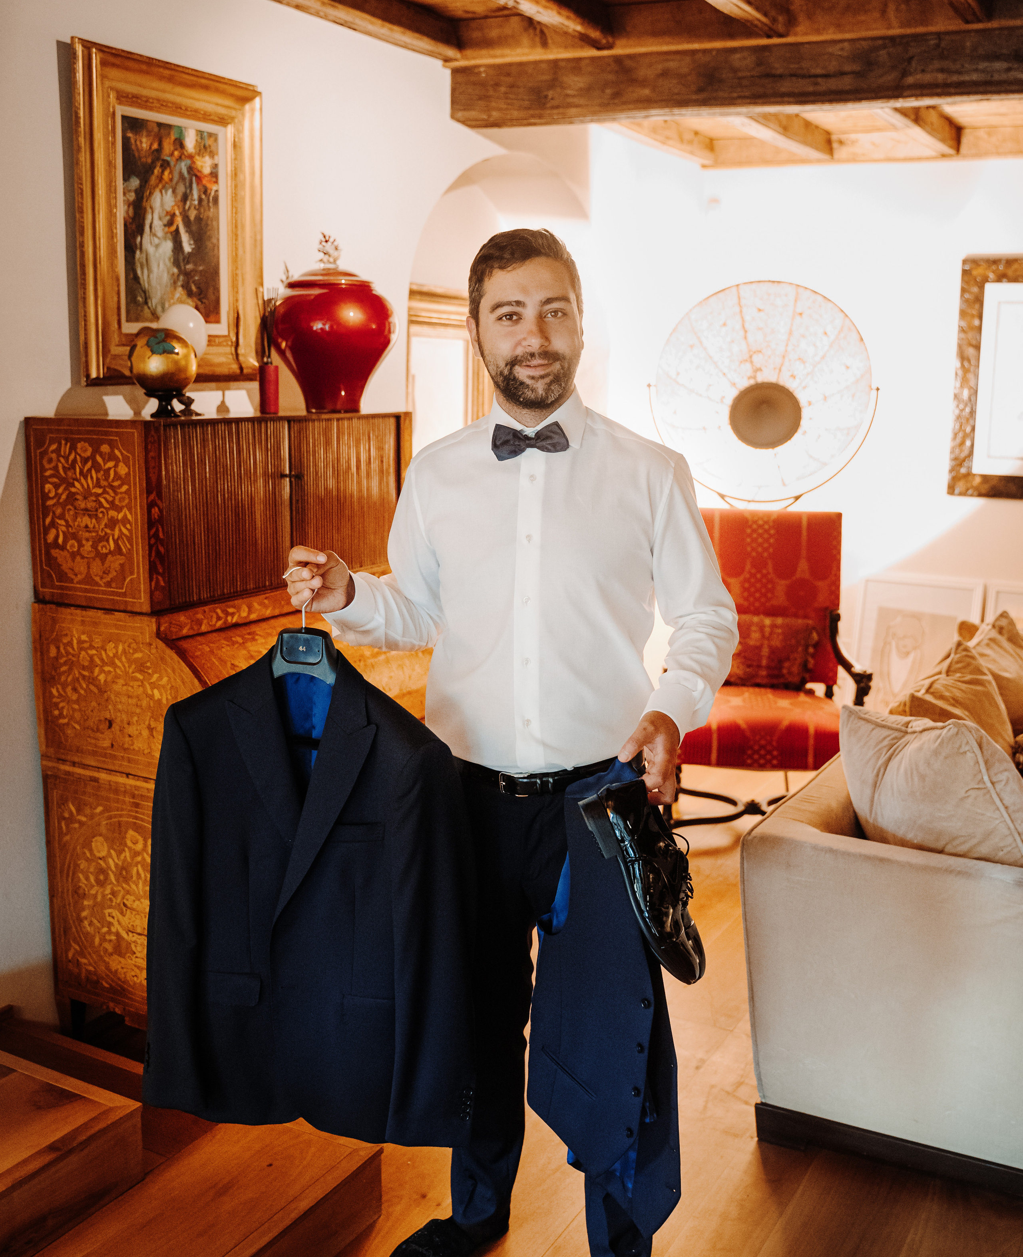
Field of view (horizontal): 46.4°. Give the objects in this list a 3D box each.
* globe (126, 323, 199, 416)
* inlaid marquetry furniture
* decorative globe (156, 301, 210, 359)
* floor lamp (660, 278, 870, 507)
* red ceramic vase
[{"bbox_3d":[-0.732,-0.541,2.511,0.145,0.191,0.145,8,13,31],"label":"globe"},{"bbox_3d":[-0.542,0.249,2.833,0.590,1.485,0.910,8,13,31],"label":"inlaid marquetry furniture"},{"bbox_3d":[-0.736,-0.659,2.672,0.110,0.125,0.110,8,13,31],"label":"decorative globe"},{"bbox_3d":[0.985,-0.365,4.768,0.880,1.970,0.680,3,12,11],"label":"floor lamp"},{"bbox_3d":[-0.444,-0.723,2.982,0.309,0.365,0.309,1,11,0],"label":"red ceramic vase"}]

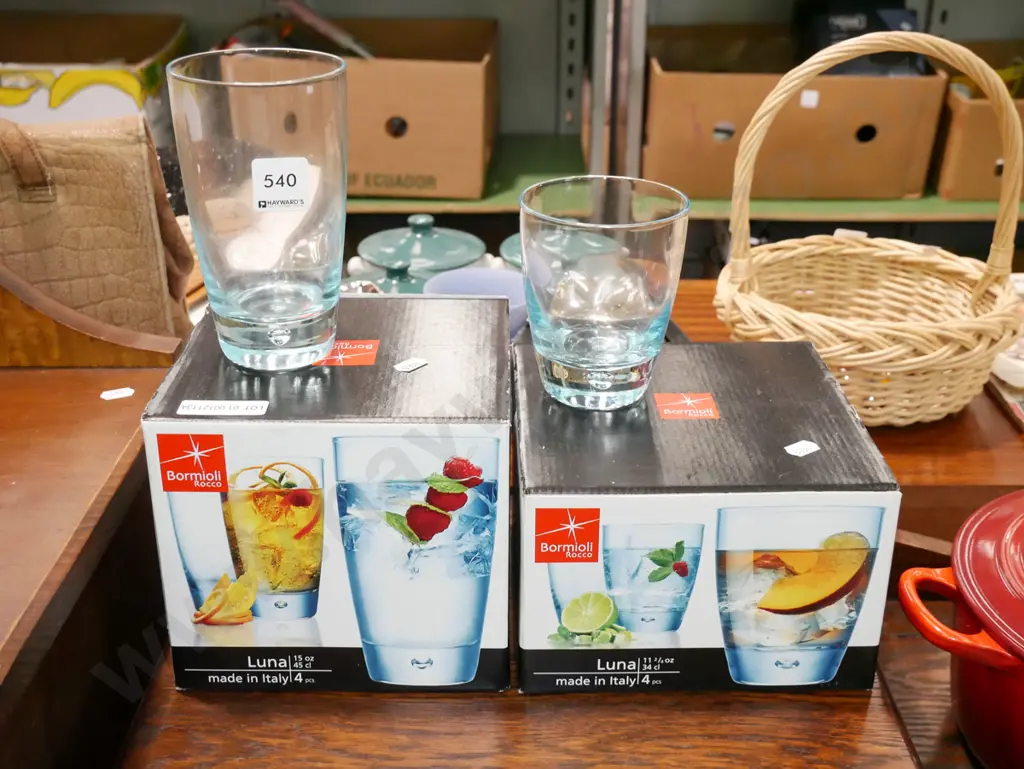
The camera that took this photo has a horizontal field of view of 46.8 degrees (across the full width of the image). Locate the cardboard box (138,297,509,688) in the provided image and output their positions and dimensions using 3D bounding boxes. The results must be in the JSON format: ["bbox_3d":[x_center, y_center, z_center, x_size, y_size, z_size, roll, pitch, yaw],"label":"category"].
[{"bbox_3d":[-0.085,0.053,0.640,0.167,0.152,0.158,0,25,0],"label":"cardboard box"}]

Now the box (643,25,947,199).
[{"bbox_3d":[0.474,-0.509,2.201,0.483,0.217,0.440,1,24,1],"label":"box"}]

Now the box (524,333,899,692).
[{"bbox_3d":[0.092,0.066,0.657,0.178,0.117,0.175,0,25,-1],"label":"box"}]

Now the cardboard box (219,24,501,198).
[{"bbox_3d":[-0.254,-0.526,2.215,0.423,0.230,0.490,1,24,2],"label":"cardboard box"}]

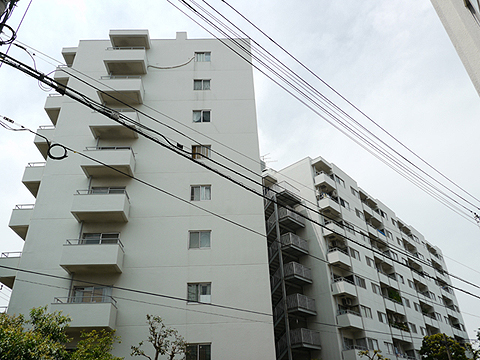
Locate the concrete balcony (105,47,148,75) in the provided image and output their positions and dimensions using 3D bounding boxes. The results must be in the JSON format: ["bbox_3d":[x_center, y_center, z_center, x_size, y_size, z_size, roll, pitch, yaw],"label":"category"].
[{"bbox_3d":[-7.551,-7.953,26.005,2.572,1.270,1.220,-2,-32,-2],"label":"concrete balcony"}]

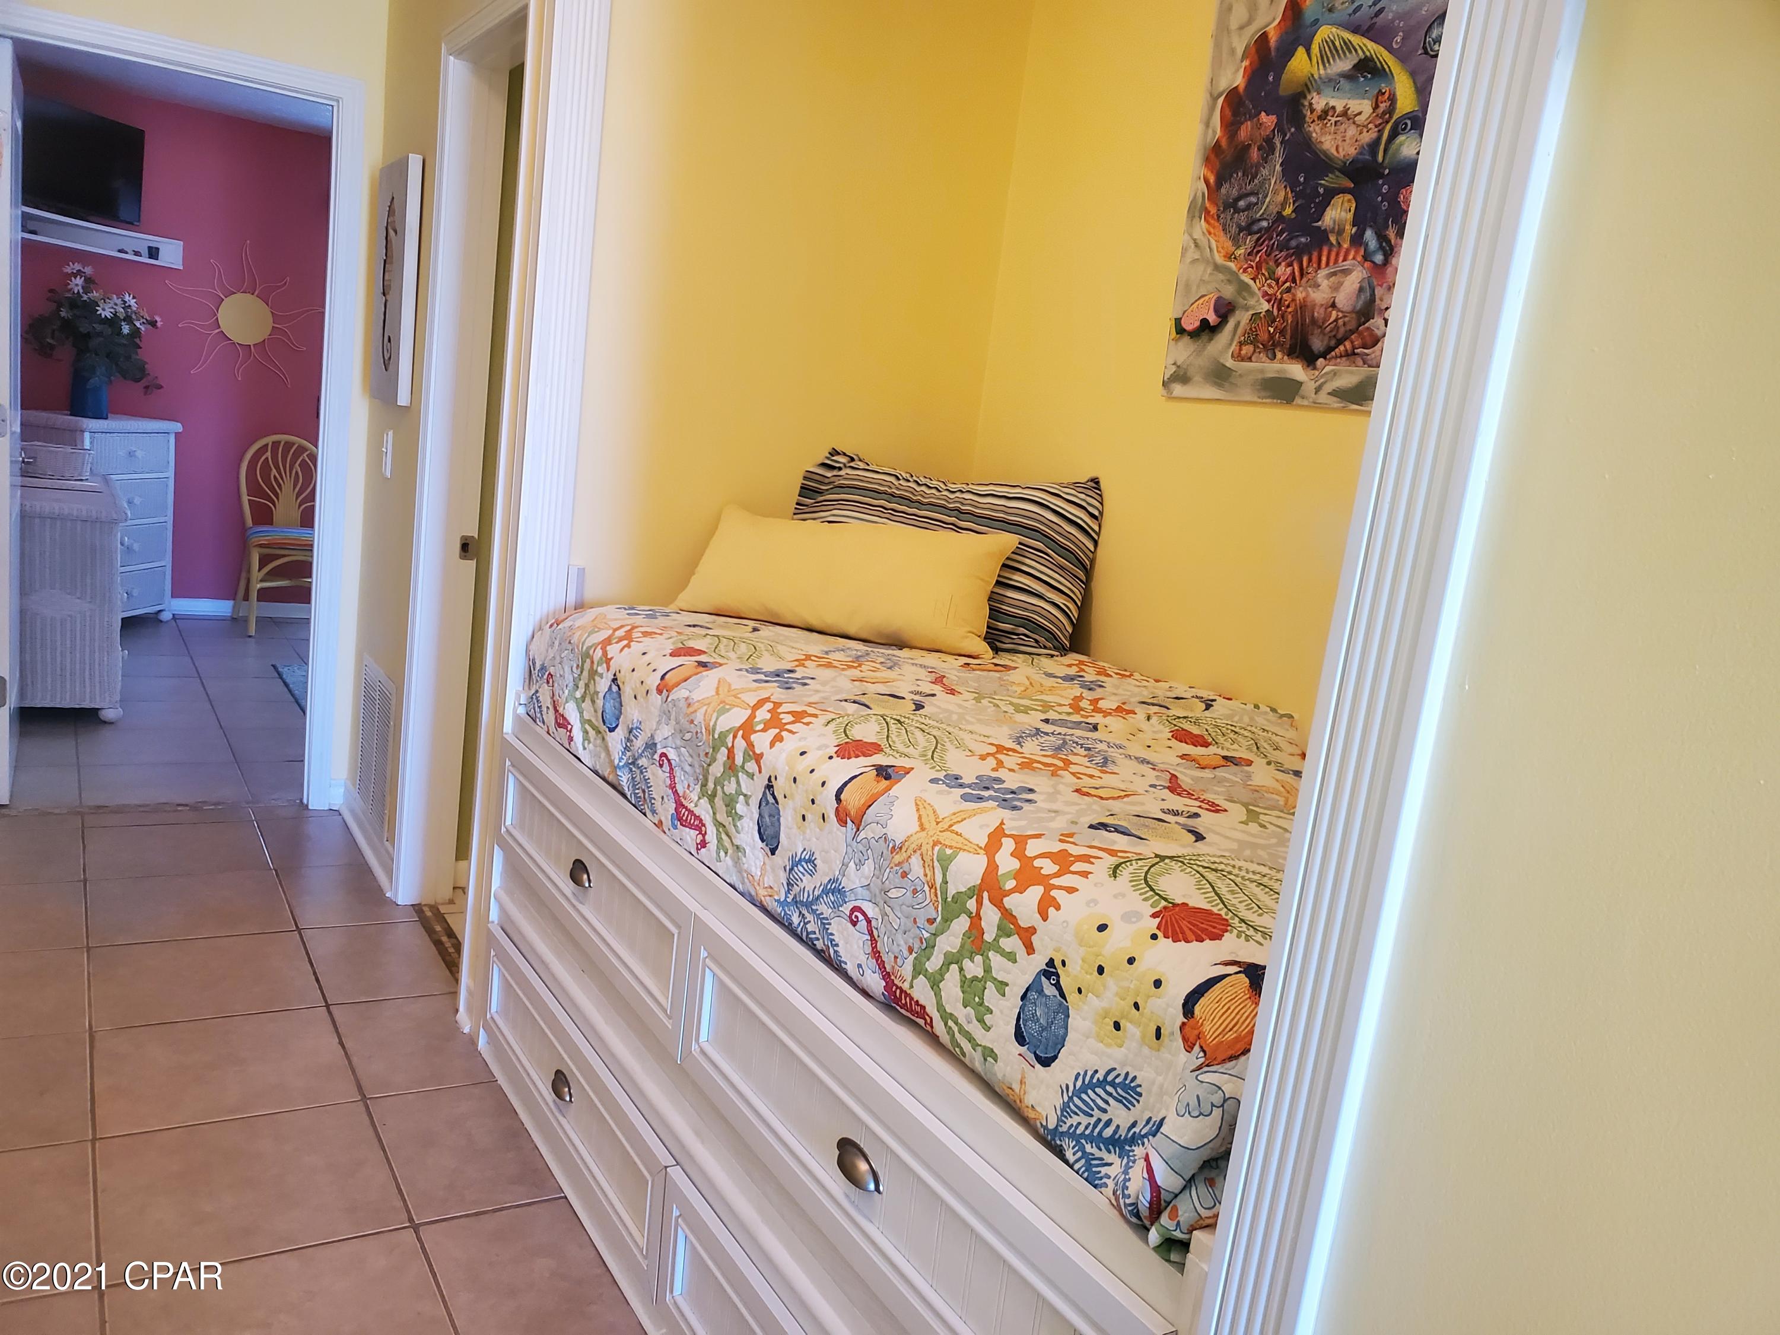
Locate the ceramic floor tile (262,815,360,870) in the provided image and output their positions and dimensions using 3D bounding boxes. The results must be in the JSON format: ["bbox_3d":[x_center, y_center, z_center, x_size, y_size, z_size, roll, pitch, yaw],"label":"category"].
[{"bbox_3d":[-1.647,0.502,3.810,0.232,0.010,0.418,1,12,-32],"label":"ceramic floor tile"}]

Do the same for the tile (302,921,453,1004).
[{"bbox_3d":[-1.179,0.675,3.066,0.268,0.012,0.420,1,11,-32],"label":"tile"}]

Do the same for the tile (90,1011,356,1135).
[{"bbox_3d":[-1.258,0.756,2.526,0.420,0.012,0.420,1,11,-32],"label":"tile"}]

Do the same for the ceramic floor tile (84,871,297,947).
[{"bbox_3d":[-1.700,0.583,3.246,0.420,0.012,0.420,1,11,-32],"label":"ceramic floor tile"}]

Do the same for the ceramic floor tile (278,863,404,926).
[{"bbox_3d":[-1.407,0.587,3.427,0.257,0.012,0.420,1,11,-32],"label":"ceramic floor tile"}]

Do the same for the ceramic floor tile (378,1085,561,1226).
[{"bbox_3d":[-0.758,0.845,2.351,0.238,0.012,0.420,1,11,-32],"label":"ceramic floor tile"}]

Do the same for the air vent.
[{"bbox_3d":[-1.432,0.217,3.704,0.015,0.432,0.437,1,12,-32],"label":"air vent"}]

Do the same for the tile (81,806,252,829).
[{"bbox_3d":[-2.084,0.433,3.872,0.420,0.012,0.184,1,11,-32],"label":"tile"}]

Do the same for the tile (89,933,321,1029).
[{"bbox_3d":[-1.498,0.678,2.927,0.430,0.010,0.418,1,12,-32],"label":"tile"}]

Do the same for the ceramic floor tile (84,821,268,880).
[{"bbox_3d":[-1.933,0.498,3.632,0.430,0.010,0.418,1,12,-32],"label":"ceramic floor tile"}]

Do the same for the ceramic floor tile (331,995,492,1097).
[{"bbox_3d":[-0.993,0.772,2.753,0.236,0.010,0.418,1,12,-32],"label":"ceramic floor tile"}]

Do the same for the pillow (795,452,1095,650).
[{"bbox_3d":[0.102,-0.239,2.727,0.580,0.370,0.170,9,-3,9],"label":"pillow"}]

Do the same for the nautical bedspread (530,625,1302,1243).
[{"bbox_3d":[0.203,0.192,2.088,1.001,0.254,1.874,1,12,-32],"label":"nautical bedspread"}]

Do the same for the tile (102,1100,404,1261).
[{"bbox_3d":[-1.043,0.841,2.175,0.420,0.012,0.420,1,11,-32],"label":"tile"}]

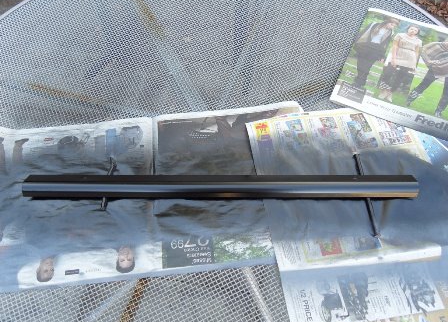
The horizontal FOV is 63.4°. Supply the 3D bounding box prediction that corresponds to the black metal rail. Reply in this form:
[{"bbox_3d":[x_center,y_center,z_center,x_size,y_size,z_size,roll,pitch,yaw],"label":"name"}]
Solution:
[{"bbox_3d":[-0.005,0.037,0.569,0.612,0.018,0.038,0,62,1],"label":"black metal rail"}]

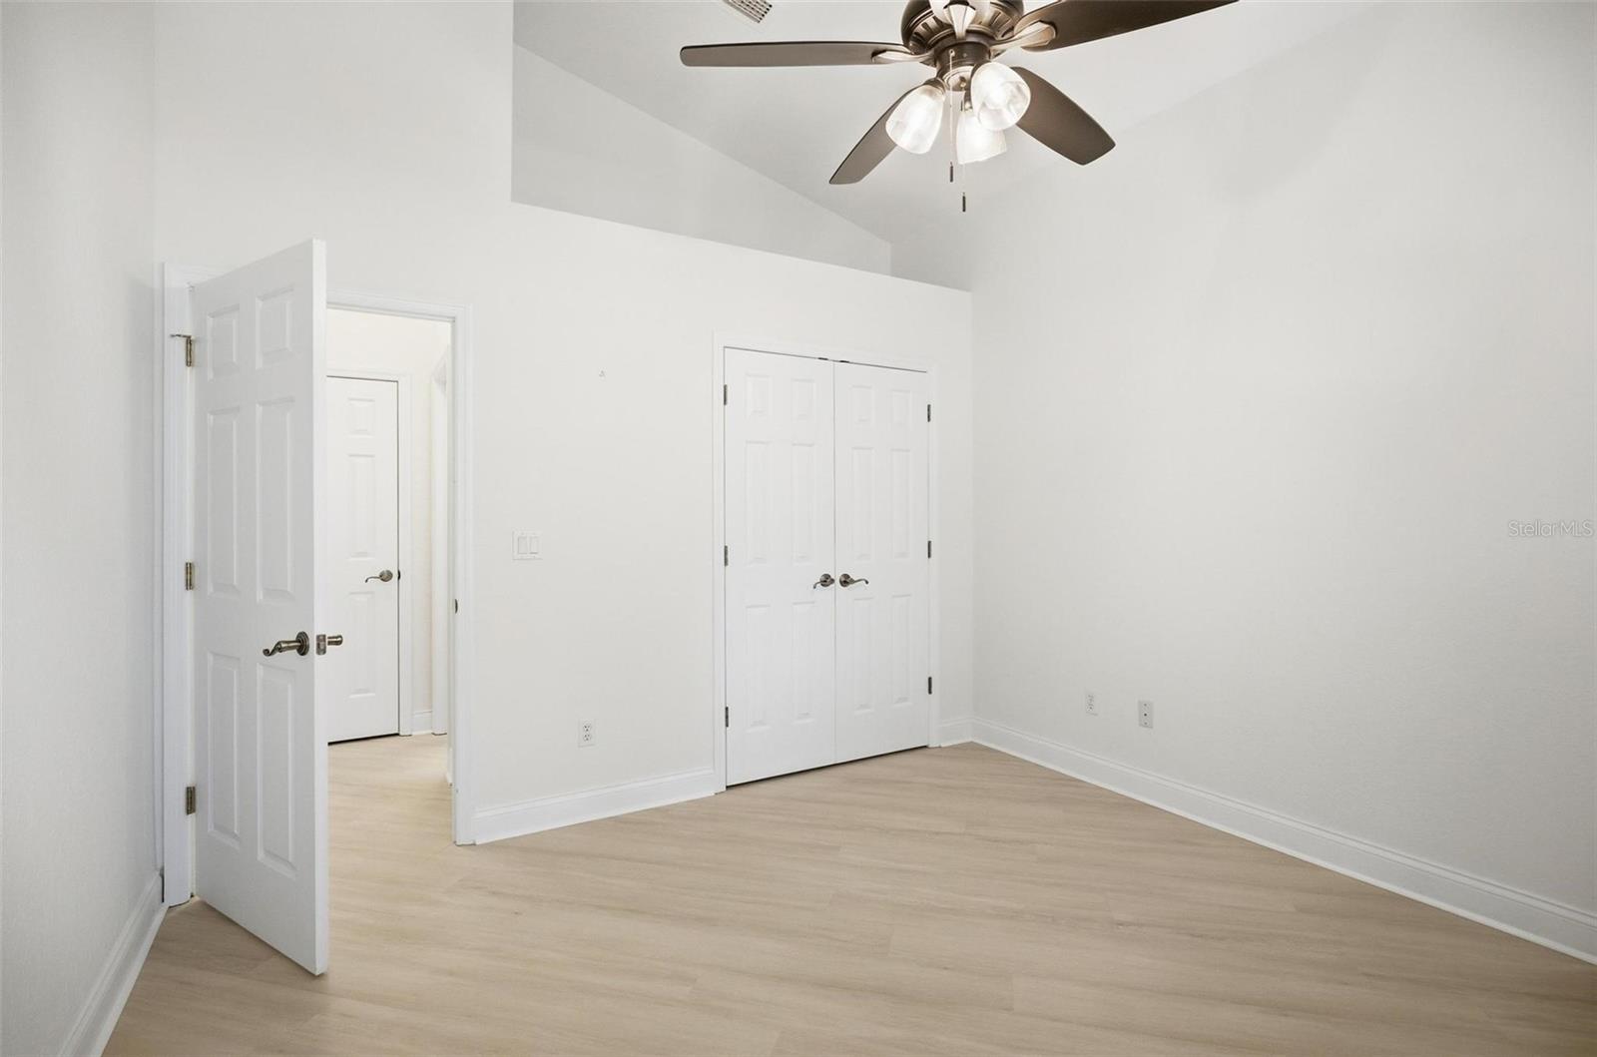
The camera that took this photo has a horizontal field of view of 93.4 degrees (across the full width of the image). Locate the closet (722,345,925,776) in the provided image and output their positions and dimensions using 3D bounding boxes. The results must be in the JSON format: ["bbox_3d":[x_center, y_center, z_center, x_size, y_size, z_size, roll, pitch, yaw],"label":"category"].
[{"bbox_3d":[0.061,0.193,3.979,1.218,2.035,0.480,-1,1,-31],"label":"closet"}]

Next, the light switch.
[{"bbox_3d":[-1.089,0.066,3.024,0.117,0.118,0.009,-1,1,-31],"label":"light switch"}]

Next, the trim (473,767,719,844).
[{"bbox_3d":[-0.825,1.160,3.193,1.017,0.134,0.016,-1,1,-31],"label":"trim"}]

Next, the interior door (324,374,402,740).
[{"bbox_3d":[-2.602,0.194,4.224,0.630,2.030,0.040,-1,1,-31],"label":"interior door"}]

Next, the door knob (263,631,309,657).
[{"bbox_3d":[-1.434,0.324,2.102,0.135,0.066,0.062,0,1,32],"label":"door knob"}]

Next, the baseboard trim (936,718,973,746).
[{"bbox_3d":[0.878,1.139,4.196,0.246,0.134,0.016,-1,1,-31],"label":"baseboard trim"}]

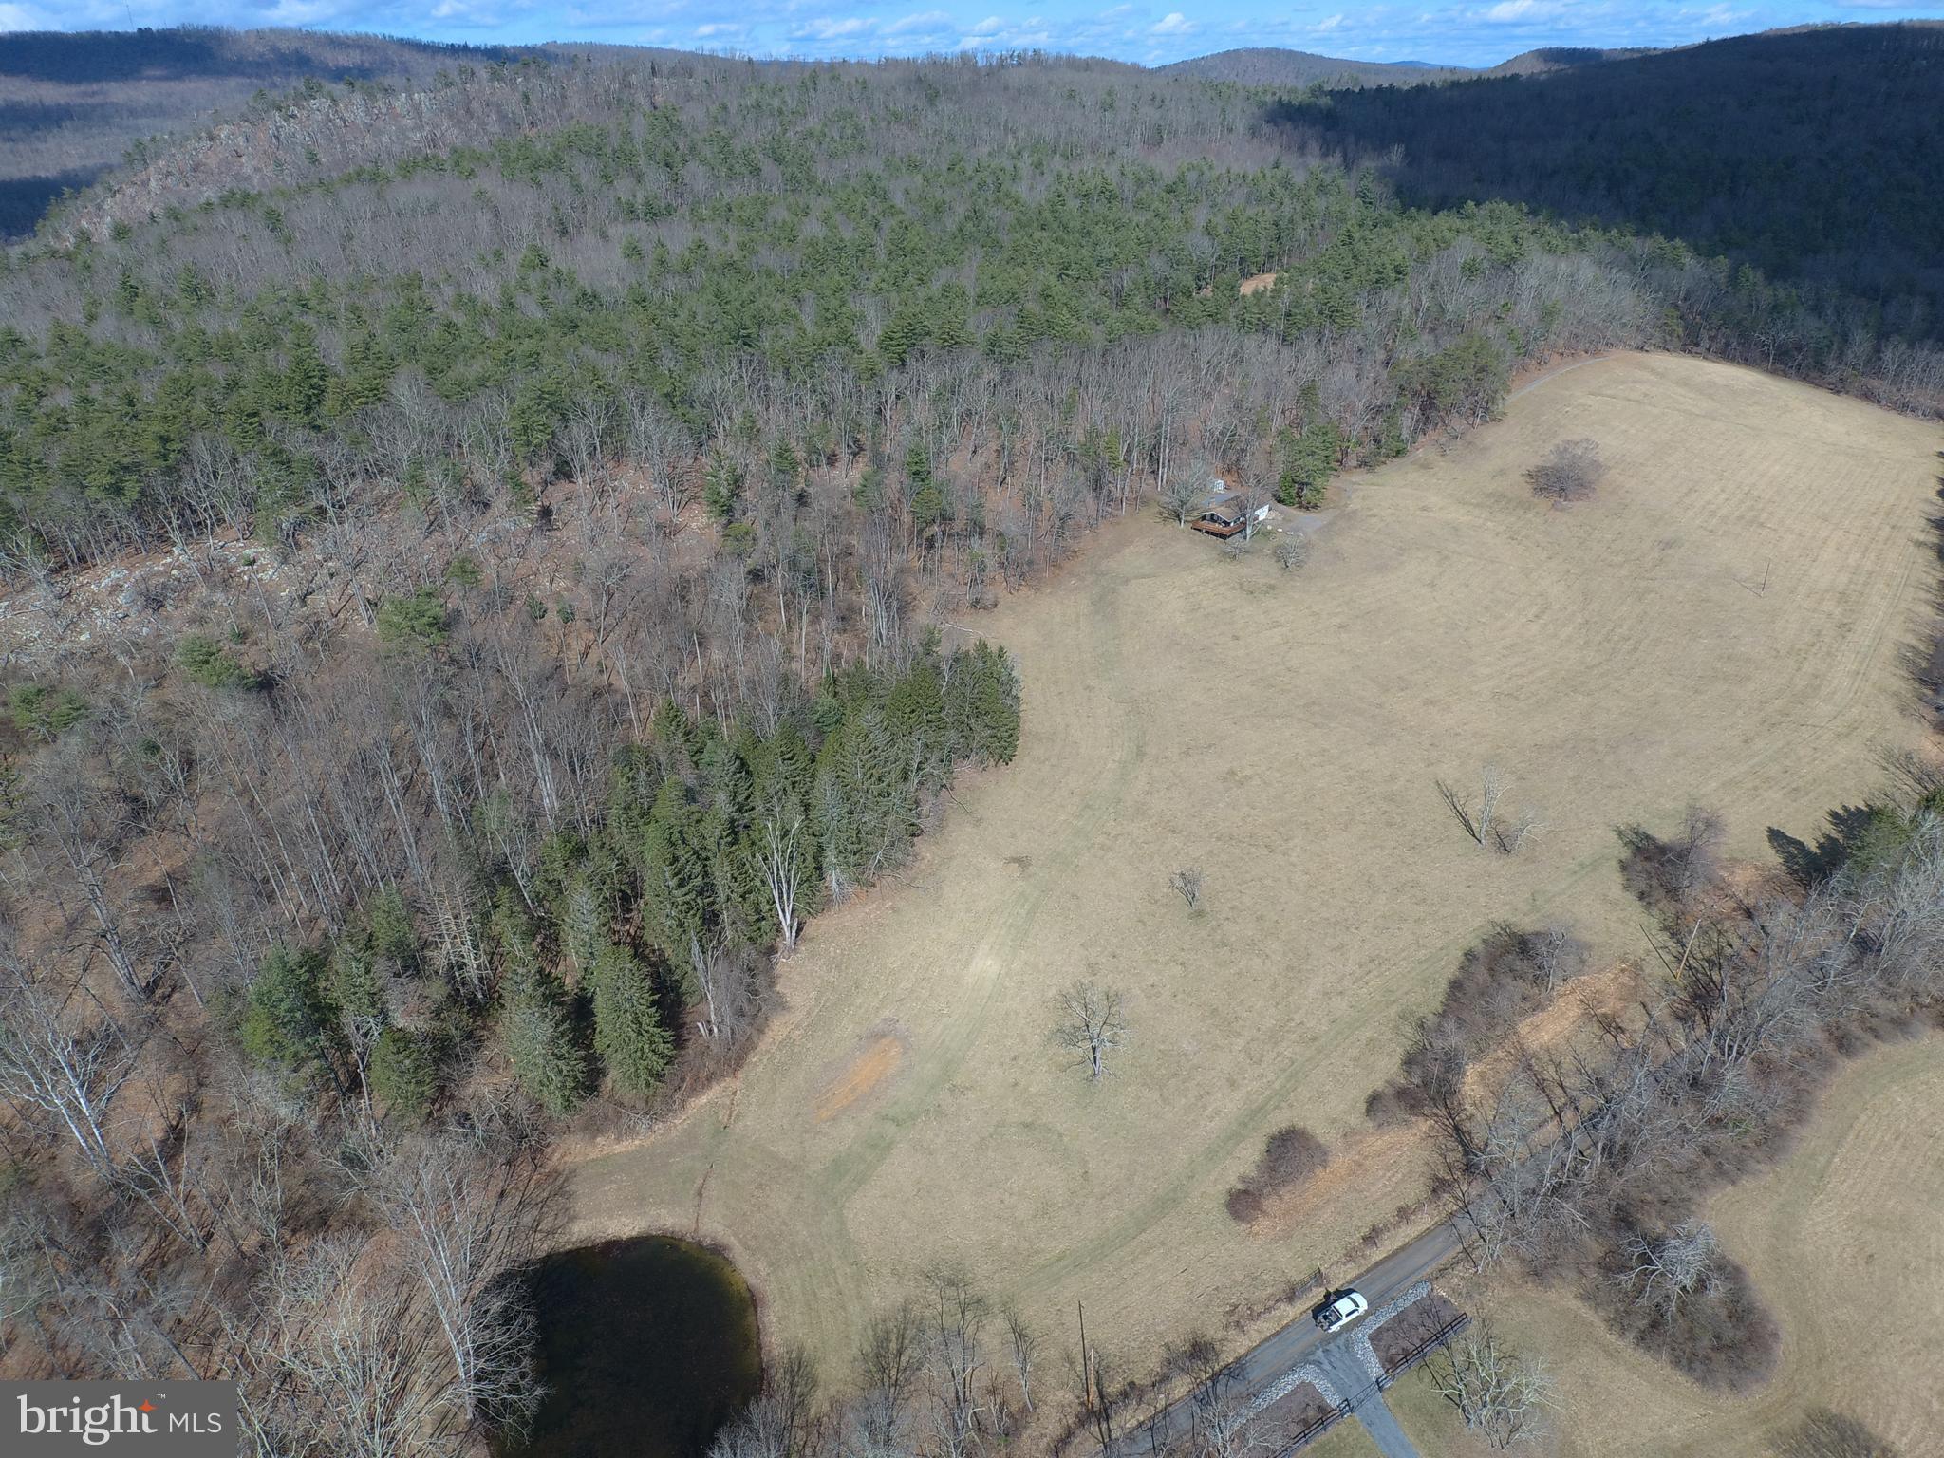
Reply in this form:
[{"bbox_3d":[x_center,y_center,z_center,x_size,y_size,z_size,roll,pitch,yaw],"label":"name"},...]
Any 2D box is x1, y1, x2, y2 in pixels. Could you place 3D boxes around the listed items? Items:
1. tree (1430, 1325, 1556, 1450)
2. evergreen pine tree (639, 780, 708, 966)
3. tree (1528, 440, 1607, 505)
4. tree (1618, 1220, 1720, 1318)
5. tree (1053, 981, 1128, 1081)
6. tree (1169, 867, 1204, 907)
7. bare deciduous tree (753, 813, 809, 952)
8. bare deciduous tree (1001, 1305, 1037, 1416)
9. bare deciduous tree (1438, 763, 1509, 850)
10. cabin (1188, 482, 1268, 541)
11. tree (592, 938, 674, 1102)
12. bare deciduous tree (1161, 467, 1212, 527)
[{"bbox_3d":[43.450,55.470,79.810,8.700,7.000,8.300,0,31,0],"label":"tree"},{"bbox_3d":[-37.940,19.960,118.130,8.000,26.500,8.000,0,31,0],"label":"evergreen pine tree"},{"bbox_3d":[152.490,-64.730,247.710,15.000,13.500,14.000,0,31,0],"label":"tree"},{"bbox_3d":[64.010,49.930,87.870,6.800,8.200,6.800,0,31,0],"label":"tree"},{"bbox_3d":[13.050,34.560,106.260,8.000,13.700,7.800,0,31,0],"label":"tree"},{"bbox_3d":[29.410,22.270,131.660,4.600,6.700,4.500,0,31,0],"label":"tree"},{"bbox_3d":[-24.300,20.830,123.380,6.500,21.500,6.000,0,31,0],"label":"bare deciduous tree"},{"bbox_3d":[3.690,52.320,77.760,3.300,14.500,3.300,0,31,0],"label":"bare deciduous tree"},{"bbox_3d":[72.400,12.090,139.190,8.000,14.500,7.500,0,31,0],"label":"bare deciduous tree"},{"bbox_3d":[62.710,-52.640,234.690,10.000,6.500,16.000,23,38,33],"label":"cabin"},{"bbox_3d":[-38.940,31.990,105.770,8.600,20.500,8.600,0,31,0],"label":"tree"},{"bbox_3d":[52.230,-56.290,233.180,11.000,14.000,10.500,0,31,0],"label":"bare deciduous tree"}]

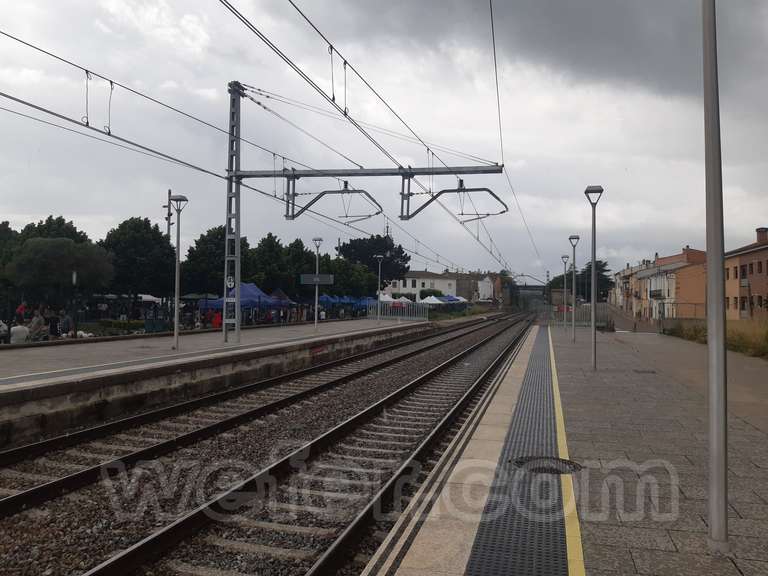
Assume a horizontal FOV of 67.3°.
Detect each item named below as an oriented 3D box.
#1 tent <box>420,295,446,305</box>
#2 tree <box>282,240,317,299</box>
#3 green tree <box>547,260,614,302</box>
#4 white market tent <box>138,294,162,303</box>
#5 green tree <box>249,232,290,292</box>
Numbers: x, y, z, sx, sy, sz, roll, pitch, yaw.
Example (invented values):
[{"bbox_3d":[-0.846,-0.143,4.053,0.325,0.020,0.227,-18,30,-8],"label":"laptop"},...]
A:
[{"bbox_3d":[6.768,2.601,80.000,3.000,3.120,3.000,0,-1,16],"label":"tent"},{"bbox_3d":[-7.032,-0.391,48.000,3.600,7.460,3.600,0,-1,16],"label":"tree"},{"bbox_3d":[44.239,-0.403,129.859,15.101,11.144,11.000,0,-1,0],"label":"green tree"},{"bbox_3d":[-17.631,1.466,43.000,3.000,3.100,3.200,0,-1,16],"label":"white market tent"},{"bbox_3d":[-8.711,-0.488,43.500,3.900,7.390,3.900,0,-1,16],"label":"green tree"}]

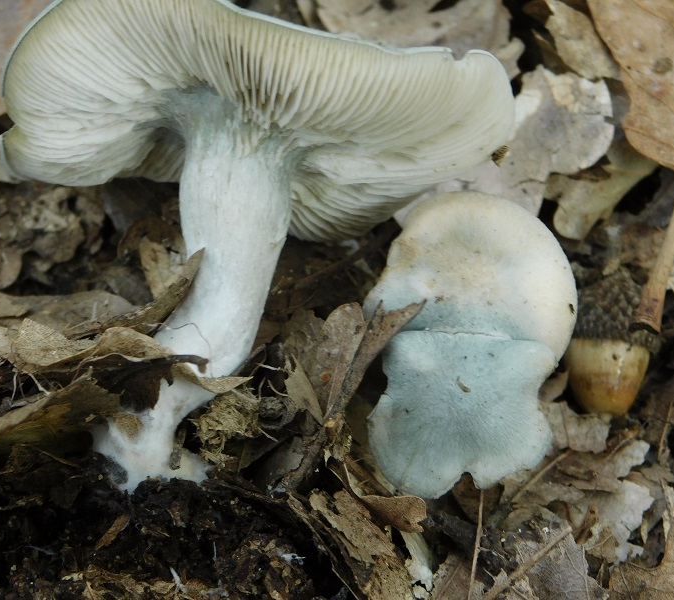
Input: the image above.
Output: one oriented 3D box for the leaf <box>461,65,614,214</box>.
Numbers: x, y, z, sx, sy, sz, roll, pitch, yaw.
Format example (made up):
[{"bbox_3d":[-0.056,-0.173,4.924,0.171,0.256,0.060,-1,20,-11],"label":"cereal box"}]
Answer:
[{"bbox_3d":[0.035,-0.028,0.482,0.037,0.007,0.026,-38,67,-19],"label":"leaf"}]

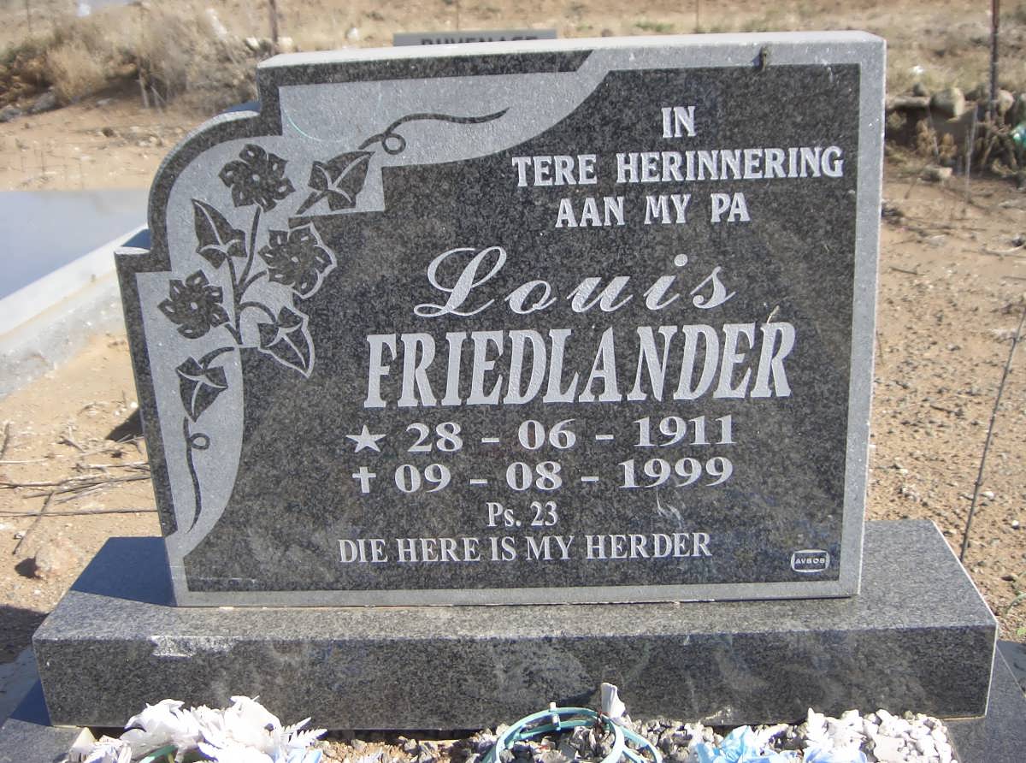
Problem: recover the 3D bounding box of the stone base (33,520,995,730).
[{"bbox_3d":[-0.003,0.250,1.211,0.920,0.102,0.206,-2,20,3],"label":"stone base"}]

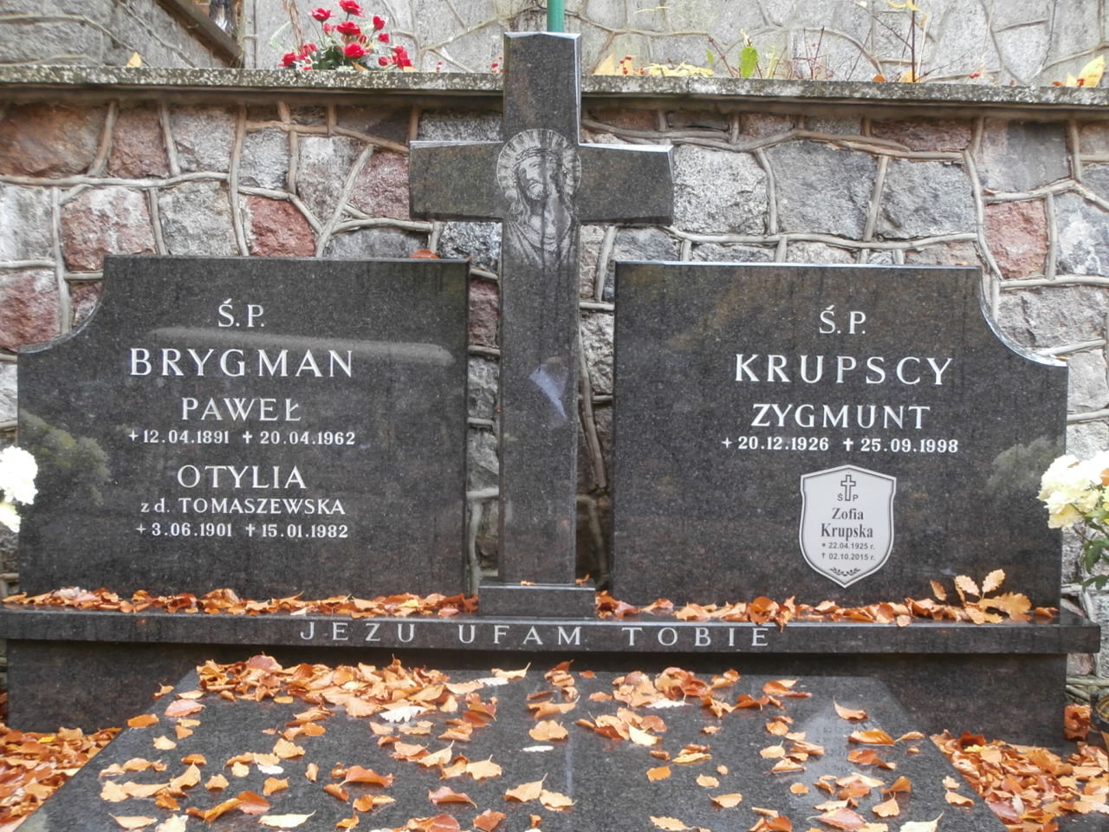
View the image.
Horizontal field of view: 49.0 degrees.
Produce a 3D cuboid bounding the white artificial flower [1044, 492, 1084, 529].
[{"bbox_3d":[0.911,0.170,2.180,0.068,0.063,0.063,1,3,0],"label":"white artificial flower"}]

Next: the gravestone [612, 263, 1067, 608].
[{"bbox_3d":[0.539,0.043,2.330,0.851,0.655,0.075,1,3,0],"label":"gravestone"}]

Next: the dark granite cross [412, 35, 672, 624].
[{"bbox_3d":[-0.026,-0.157,2.130,0.453,1.003,0.110,1,3,1],"label":"dark granite cross"}]

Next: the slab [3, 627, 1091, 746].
[{"bbox_3d":[-0.029,0.488,2.326,1.975,0.220,0.240,1,3,0],"label":"slab"}]

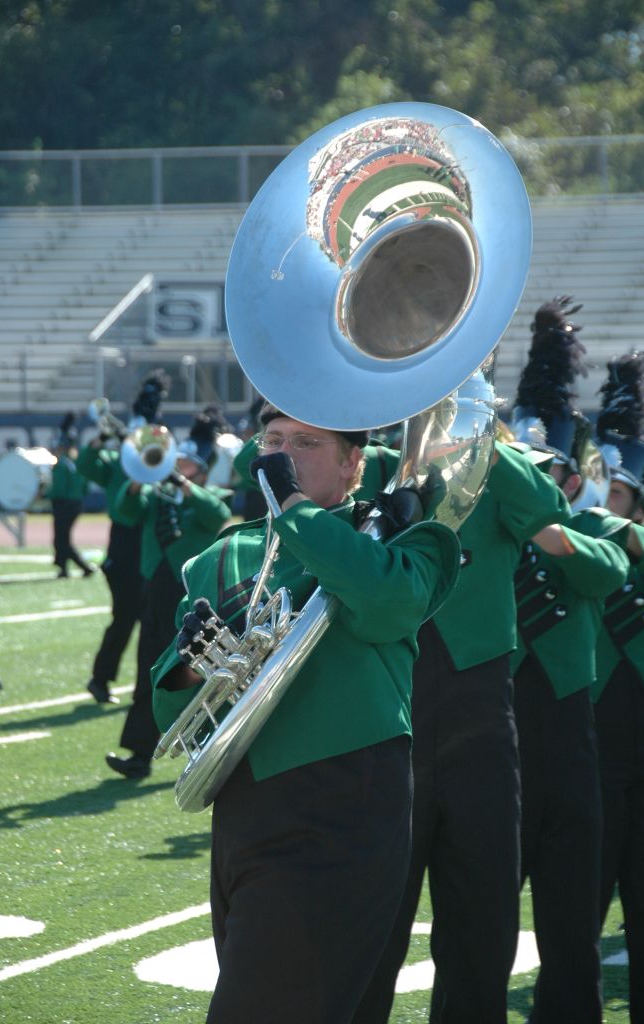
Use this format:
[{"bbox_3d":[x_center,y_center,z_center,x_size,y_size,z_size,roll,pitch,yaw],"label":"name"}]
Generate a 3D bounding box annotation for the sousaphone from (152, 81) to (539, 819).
[{"bbox_3d":[0.101,-0.105,9.160,0.740,1.330,0.750,0,-10,31],"label":"sousaphone"}]

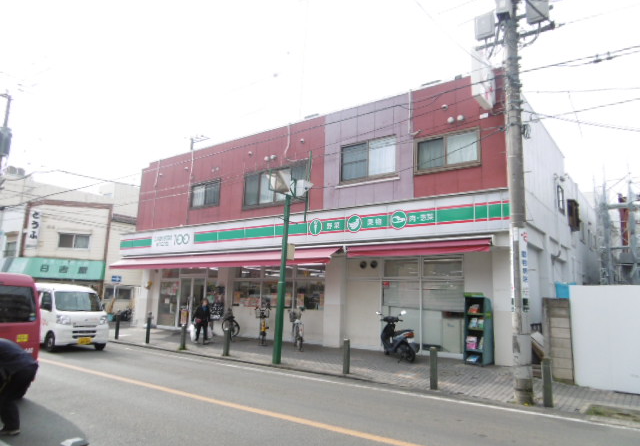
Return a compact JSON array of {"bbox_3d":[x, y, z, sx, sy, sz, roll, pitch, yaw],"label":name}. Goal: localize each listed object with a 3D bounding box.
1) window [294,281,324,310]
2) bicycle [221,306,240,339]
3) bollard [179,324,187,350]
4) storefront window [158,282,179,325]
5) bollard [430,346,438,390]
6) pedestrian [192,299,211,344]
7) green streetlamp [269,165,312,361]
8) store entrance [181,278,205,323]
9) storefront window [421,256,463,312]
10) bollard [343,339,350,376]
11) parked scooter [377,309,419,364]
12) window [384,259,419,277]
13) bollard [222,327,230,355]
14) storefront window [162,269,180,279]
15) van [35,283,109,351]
[{"bbox_3d":[-0.415,2.628,16.233,1.450,1.020,0.100,-6,-12,37],"label":"window"},{"bbox_3d":[-3.364,3.902,17.121,0.600,1.100,1.650,3,-9,-9],"label":"bicycle"},{"bbox_3d":[-3.782,3.158,12.273,0.140,0.690,0.140,-6,-12,36],"label":"bollard"},{"bbox_3d":[-6.589,3.460,19.108,1.333,1.875,0.100,-6,-12,36],"label":"storefront window"},{"bbox_3d":[2.215,2.814,8.580,0.140,0.770,0.140,-6,-12,37],"label":"bollard"},{"bbox_3d":[-3.735,3.074,14.065,0.500,1.450,0.380,2,-9,-2],"label":"pedestrian"},{"bbox_3d":[-0.804,1.081,11.715,0.450,5.000,1.700,-6,-12,37],"label":"green streetlamp"},{"bbox_3d":[-5.948,3.740,20.548,1.800,2.250,0.150,-6,-12,37],"label":"store entrance"},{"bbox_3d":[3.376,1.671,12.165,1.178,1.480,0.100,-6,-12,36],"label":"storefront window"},{"bbox_3d":[0.601,2.999,9.931,0.140,0.760,0.140,1,-9,0],"label":"bollard"},{"bbox_3d":[2.012,2.932,11.572,0.720,1.160,1.750,5,-10,-20],"label":"parked scooter"},{"bbox_3d":[2.376,1.323,12.979,1.116,0.511,0.100,-6,-12,36],"label":"window"},{"bbox_3d":[-2.569,3.316,12.367,0.140,0.750,0.140,-6,-12,37],"label":"bollard"},{"bbox_3d":[-6.493,2.199,19.264,1.287,0.419,0.100,-6,-12,36],"label":"storefront window"},{"bbox_3d":[-8.054,2.959,14.068,1.475,1.880,3.395,11,-13,-44],"label":"van"}]

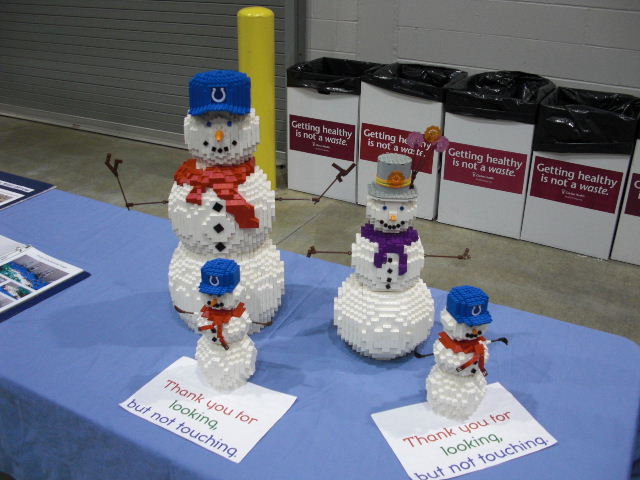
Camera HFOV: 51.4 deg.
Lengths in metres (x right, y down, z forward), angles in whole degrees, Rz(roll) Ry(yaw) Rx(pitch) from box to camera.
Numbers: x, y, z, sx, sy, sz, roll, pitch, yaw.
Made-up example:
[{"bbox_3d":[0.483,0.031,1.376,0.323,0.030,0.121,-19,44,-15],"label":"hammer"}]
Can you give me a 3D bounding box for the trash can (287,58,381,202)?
[{"bbox_3d":[0.116,-0.685,4.095,0.472,0.738,0.450,14,29,25],"label":"trash can"}]

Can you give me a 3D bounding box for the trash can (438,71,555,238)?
[{"bbox_3d":[0.977,-0.477,3.692,0.465,0.738,0.465,14,29,25],"label":"trash can"}]

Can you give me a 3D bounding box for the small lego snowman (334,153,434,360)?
[{"bbox_3d":[0.136,0.040,1.335,0.209,0.430,0.209,2,27,2],"label":"small lego snowman"}]

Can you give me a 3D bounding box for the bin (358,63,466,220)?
[{"bbox_3d":[0.550,-0.585,3.897,0.473,0.742,0.470,14,29,25],"label":"bin"}]

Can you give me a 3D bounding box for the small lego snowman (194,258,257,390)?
[{"bbox_3d":[-0.181,0.167,1.254,0.115,0.270,0.118,7,27,13],"label":"small lego snowman"}]

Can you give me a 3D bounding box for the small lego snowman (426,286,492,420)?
[{"bbox_3d":[0.254,0.207,1.183,0.115,0.267,0.118,-8,28,-16],"label":"small lego snowman"}]

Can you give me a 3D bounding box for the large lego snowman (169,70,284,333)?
[{"bbox_3d":[-0.207,-0.070,1.407,0.256,0.558,0.256,-2,27,-4],"label":"large lego snowman"}]

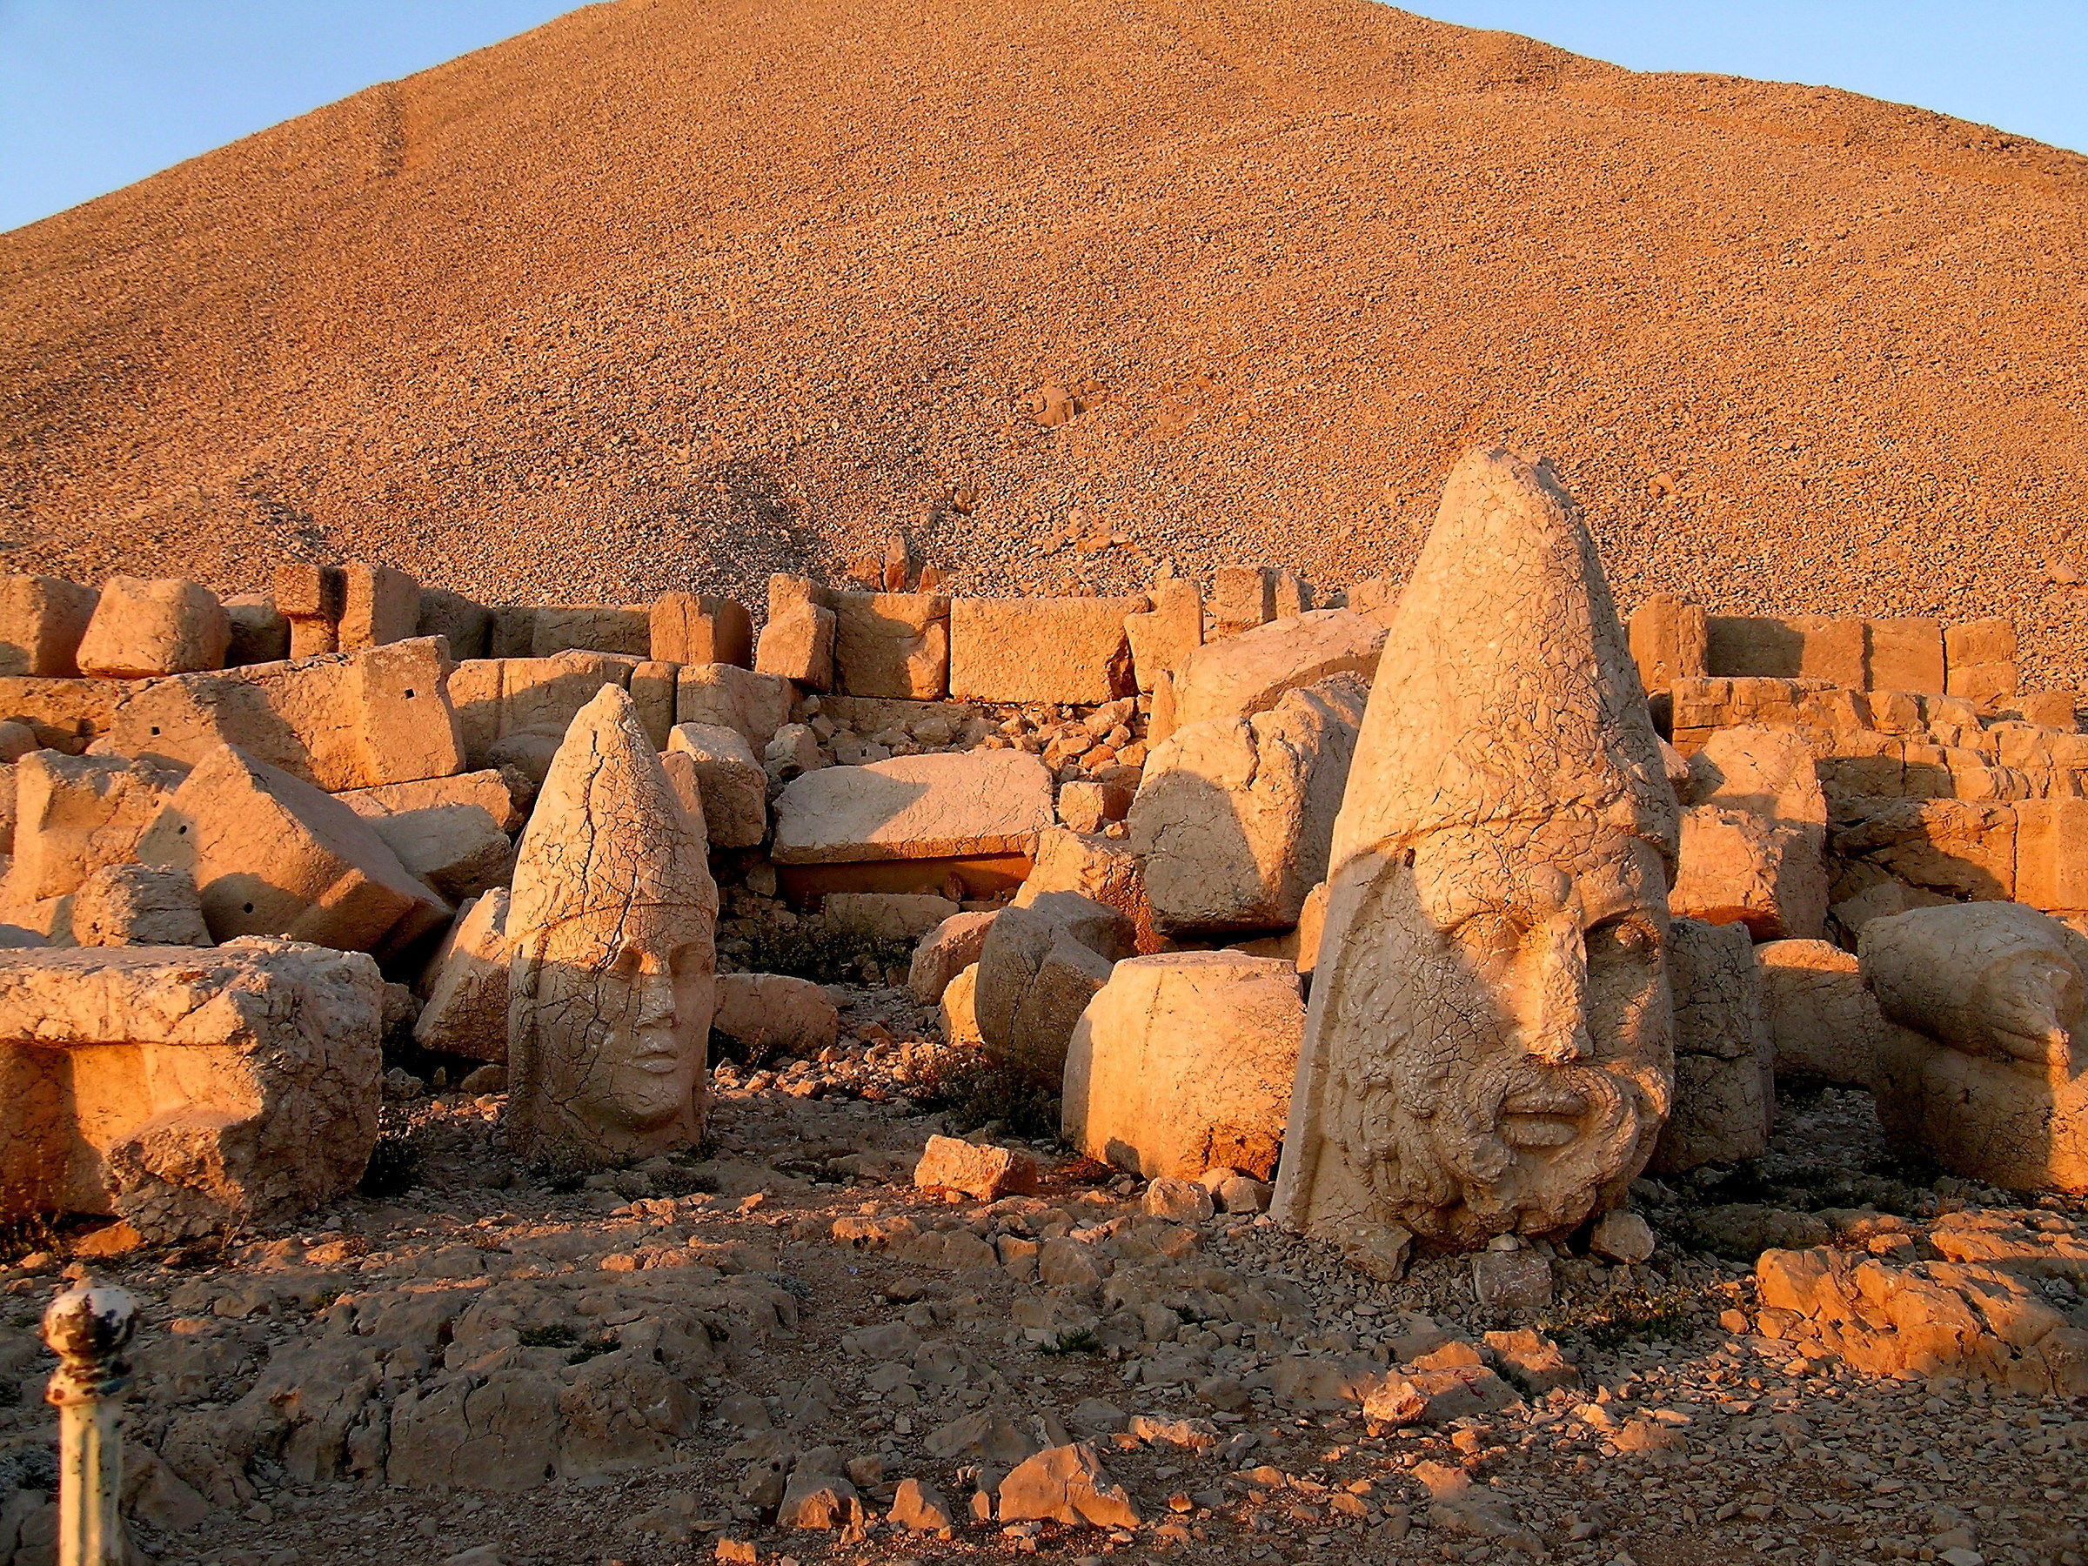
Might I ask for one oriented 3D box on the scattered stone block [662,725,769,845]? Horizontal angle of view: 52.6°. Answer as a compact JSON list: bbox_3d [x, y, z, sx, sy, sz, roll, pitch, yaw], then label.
[{"bbox_3d":[-2.003,0.015,12.800,0.580,0.700,0.580,0,-1,-15],"label":"scattered stone block"}]

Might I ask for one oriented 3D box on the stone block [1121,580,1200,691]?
[{"bbox_3d":[0.835,-1.042,14.900,0.540,0.800,0.450,0,-1,0],"label":"stone block"}]

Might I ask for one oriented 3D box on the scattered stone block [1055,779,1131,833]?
[{"bbox_3d":[0.324,0.139,13.300,0.340,0.310,0.380,0,-1,30],"label":"scattered stone block"}]

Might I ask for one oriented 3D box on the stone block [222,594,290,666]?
[{"bbox_3d":[-5.477,-1.044,14.600,0.500,0.500,0.480,0,-1,0],"label":"stone block"}]

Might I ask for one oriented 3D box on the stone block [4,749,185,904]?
[{"bbox_3d":[-5.179,0.255,11.600,0.900,0.820,0.750,1,-2,-20],"label":"stone block"}]

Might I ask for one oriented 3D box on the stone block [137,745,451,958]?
[{"bbox_3d":[-4.464,0.453,12.600,1.450,0.900,0.750,39,3,1],"label":"stone block"}]

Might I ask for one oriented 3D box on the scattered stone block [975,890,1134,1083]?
[{"bbox_3d":[0.109,1.060,11.200,0.850,0.930,0.800,0,-2,10],"label":"scattered stone block"}]

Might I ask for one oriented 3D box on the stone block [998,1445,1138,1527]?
[{"bbox_3d":[0.053,1.570,4.720,0.310,0.185,0.220,0,-1,0],"label":"stone block"}]

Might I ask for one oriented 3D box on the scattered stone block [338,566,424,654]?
[{"bbox_3d":[-5.038,-1.317,16.000,0.360,0.700,0.620,0,-1,15],"label":"scattered stone block"}]

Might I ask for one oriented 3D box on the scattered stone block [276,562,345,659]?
[{"bbox_3d":[-5.545,-1.317,16.000,0.420,0.720,0.500,0,-1,14],"label":"scattered stone block"}]

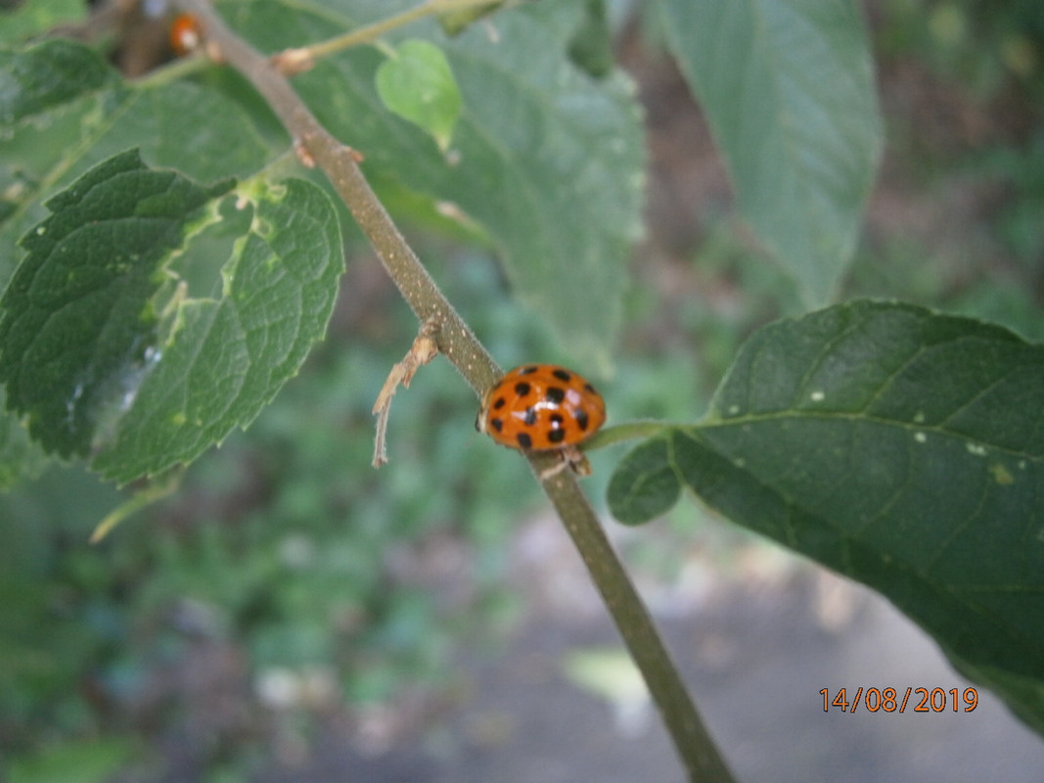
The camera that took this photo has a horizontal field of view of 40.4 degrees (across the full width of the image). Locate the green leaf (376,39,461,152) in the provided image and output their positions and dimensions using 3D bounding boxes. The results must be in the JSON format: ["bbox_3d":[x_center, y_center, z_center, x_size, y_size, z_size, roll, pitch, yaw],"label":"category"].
[{"bbox_3d":[-0.006,-0.019,0.090,0.005,0.007,0.001,-29,7,-14],"label":"green leaf"}]

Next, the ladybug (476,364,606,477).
[{"bbox_3d":[0.001,0.001,0.077,0.007,0.004,0.005,-3,43,18],"label":"ladybug"}]

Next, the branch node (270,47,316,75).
[{"bbox_3d":[-0.014,-0.021,0.088,0.003,0.002,0.002,-14,15,3],"label":"branch node"}]

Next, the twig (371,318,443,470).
[{"bbox_3d":[-0.007,0.000,0.080,0.002,0.009,0.002,21,7,2],"label":"twig"}]

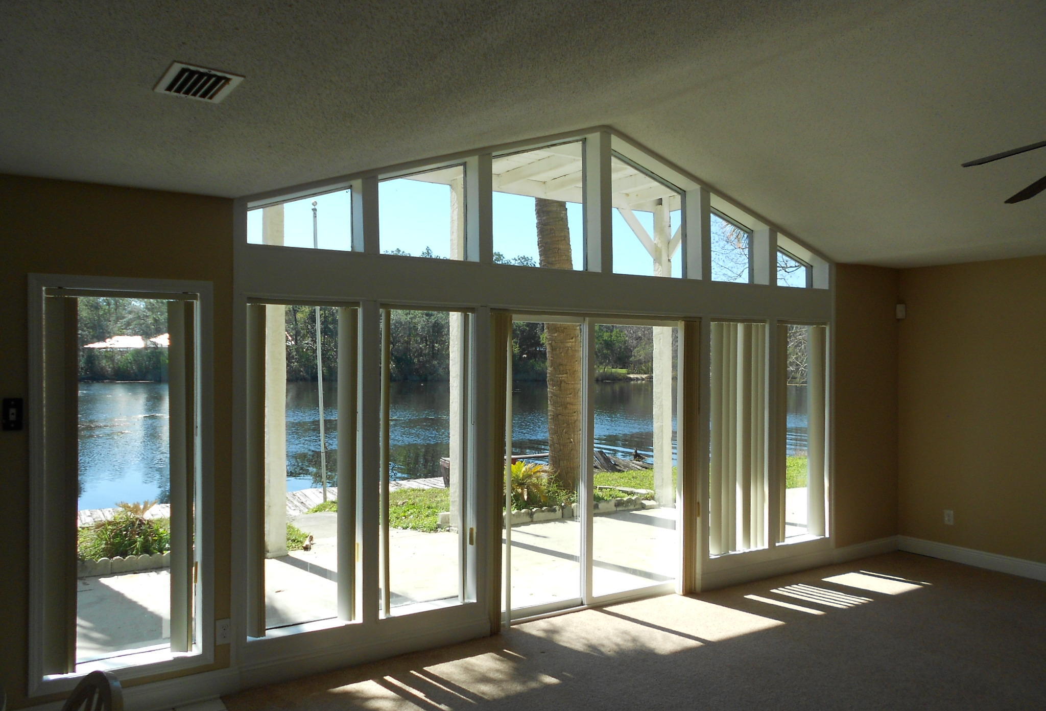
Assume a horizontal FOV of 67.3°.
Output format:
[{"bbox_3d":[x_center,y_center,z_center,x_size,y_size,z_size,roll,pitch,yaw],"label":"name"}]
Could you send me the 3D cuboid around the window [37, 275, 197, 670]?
[{"bbox_3d":[-1.916,0.571,3.764,0.683,1.752,0.080,0,0,-32],"label":"window"}]

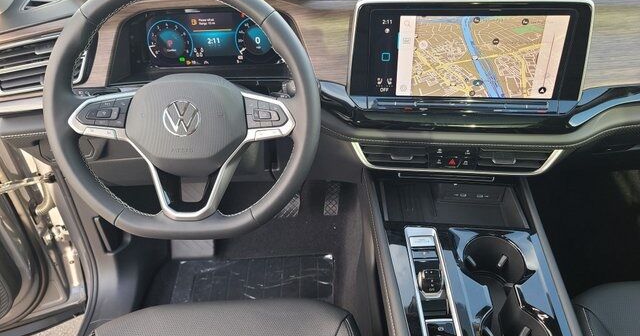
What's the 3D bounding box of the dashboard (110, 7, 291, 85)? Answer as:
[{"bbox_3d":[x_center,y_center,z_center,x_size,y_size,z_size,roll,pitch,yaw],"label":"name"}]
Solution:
[{"bbox_3d":[-0.184,-0.208,0.795,0.290,0.122,0.050,0,20,0],"label":"dashboard"}]

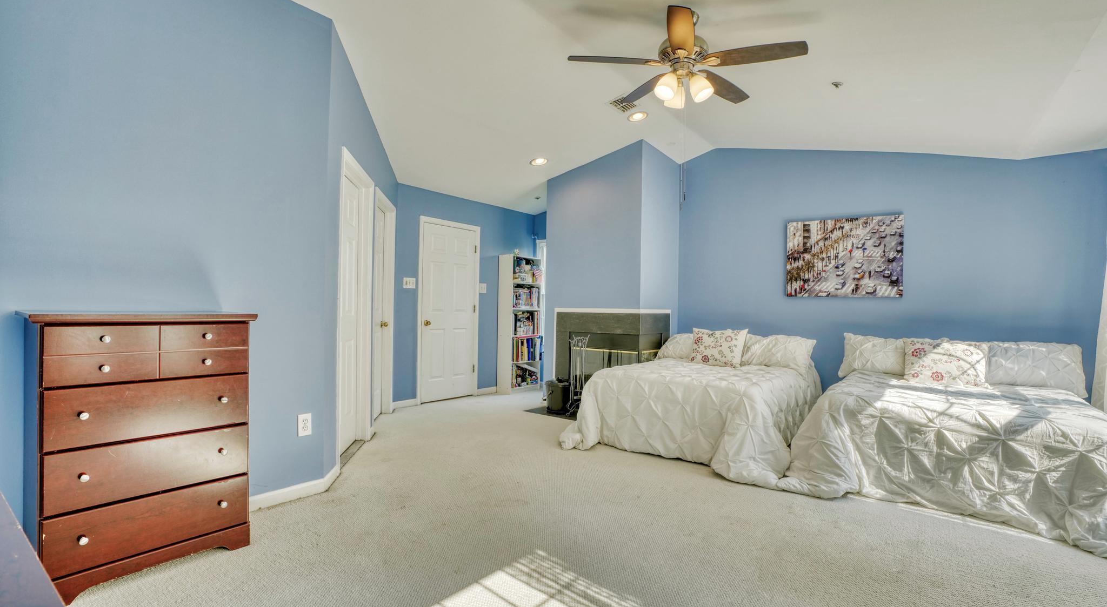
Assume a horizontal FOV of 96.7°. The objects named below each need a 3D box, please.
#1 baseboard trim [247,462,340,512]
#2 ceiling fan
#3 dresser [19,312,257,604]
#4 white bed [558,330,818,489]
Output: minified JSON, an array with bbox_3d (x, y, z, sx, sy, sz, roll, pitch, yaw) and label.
[{"bbox_3d":[-1.488,1.066,2.906,0.260,0.080,0.630,1,-1,39],"label":"baseboard trim"},{"bbox_3d":[0.725,-1.398,2.794,1.270,0.560,1.270,1,-1,39],"label":"ceiling fan"},{"bbox_3d":[-1.750,0.568,2.101,0.413,1.052,0.720,1,-1,39],"label":"dresser"},{"bbox_3d":[1.386,0.746,4.457,1.580,0.840,2.350,1,-1,39],"label":"white bed"}]

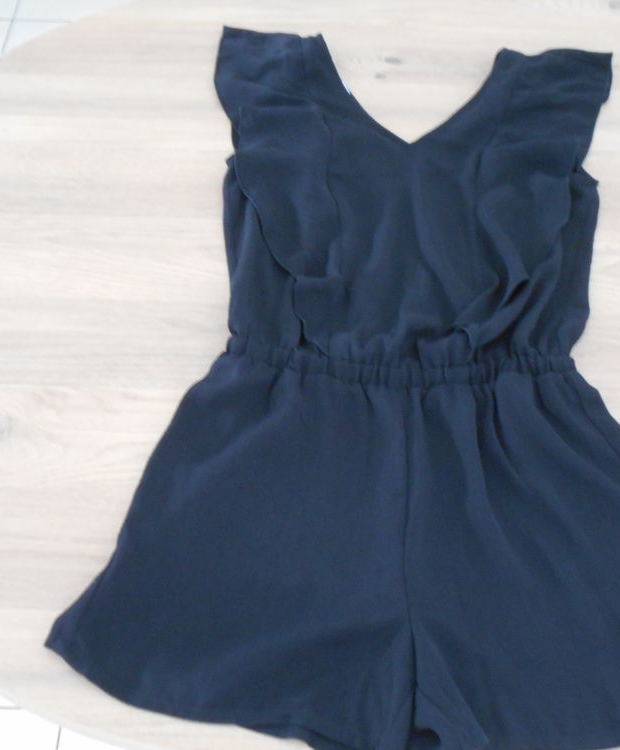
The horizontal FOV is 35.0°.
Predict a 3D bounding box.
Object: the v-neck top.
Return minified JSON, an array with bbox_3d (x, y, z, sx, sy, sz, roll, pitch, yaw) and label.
[{"bbox_3d":[0.113,-0.217,1.103,0.492,0.035,0.504,5,56,2],"label":"v-neck top"}]

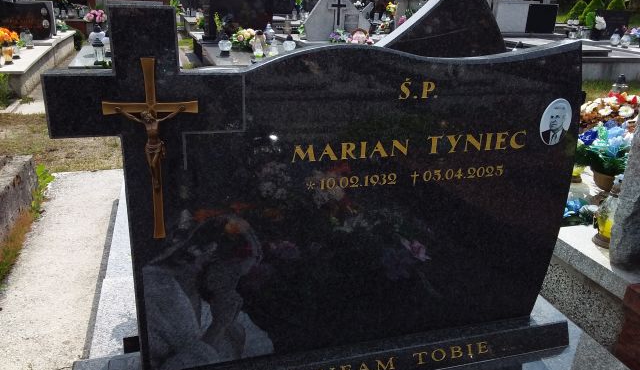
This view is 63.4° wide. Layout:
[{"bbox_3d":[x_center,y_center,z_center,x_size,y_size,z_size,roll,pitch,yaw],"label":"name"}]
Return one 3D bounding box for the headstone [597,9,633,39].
[{"bbox_3d":[5.287,-2.889,9.300,0.557,0.550,0.130,-4,22,-16],"label":"headstone"}]

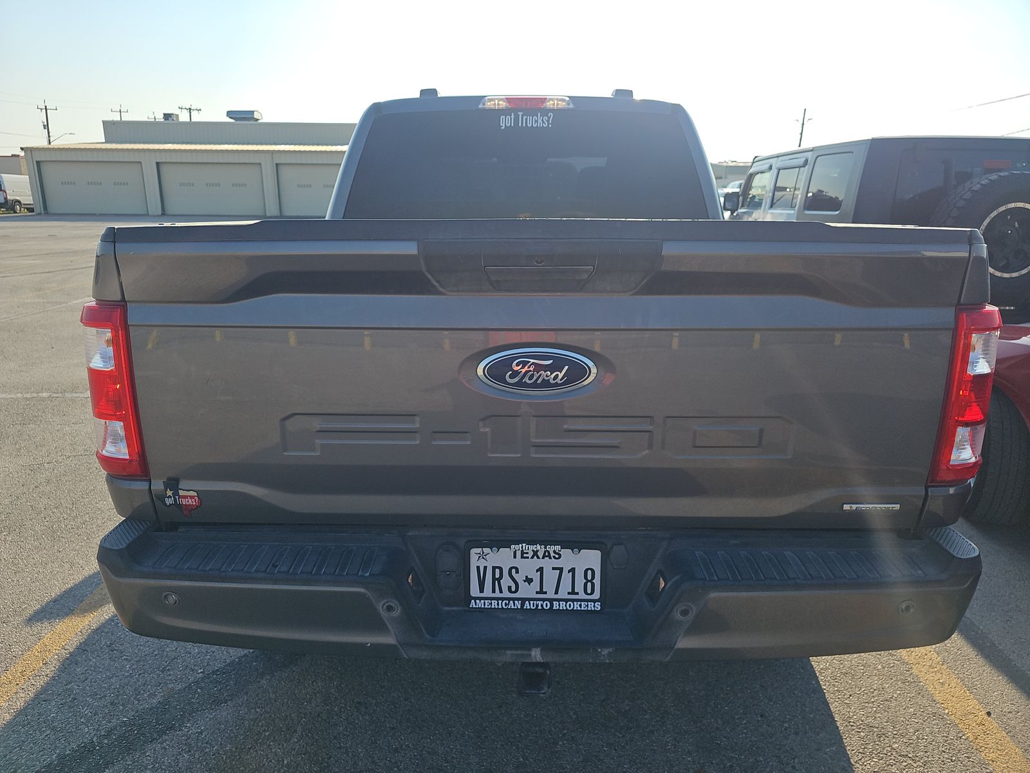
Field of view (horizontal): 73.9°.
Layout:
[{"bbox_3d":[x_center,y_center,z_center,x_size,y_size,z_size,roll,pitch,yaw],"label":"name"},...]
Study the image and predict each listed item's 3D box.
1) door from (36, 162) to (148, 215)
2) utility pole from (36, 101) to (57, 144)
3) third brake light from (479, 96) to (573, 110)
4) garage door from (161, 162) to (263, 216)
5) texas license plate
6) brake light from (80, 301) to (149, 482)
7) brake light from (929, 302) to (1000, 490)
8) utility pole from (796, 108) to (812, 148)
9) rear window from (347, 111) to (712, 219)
[{"bbox_3d":[-25.668,-12.107,41.758,6.370,3.100,0.150,1,16,0],"label":"door"},{"bbox_3d":[-54.199,-27.675,80.679,2.350,11.300,0.350,1,16,0],"label":"utility pole"},{"bbox_3d":[0.054,-1.337,3.238,0.445,0.062,0.065,1,16,0],"label":"third brake light"},{"bbox_3d":[-18.439,-12.014,41.762,6.370,3.100,0.150,1,16,0],"label":"garage door"},{"bbox_3d":[0.046,0.421,1.519,0.308,0.165,0.015,1,12,0],"label":"texas license plate"},{"bbox_3d":[-0.891,0.000,1.561,0.135,0.400,0.150,1,16,0],"label":"brake light"},{"bbox_3d":[1.000,0.013,1.559,0.135,0.400,0.150,1,16,0],"label":"brake light"},{"bbox_3d":[32.285,-25.765,77.832,1.700,10.950,0.350,1,16,0],"label":"utility pole"},{"bbox_3d":[0.061,-1.027,3.243,1.730,0.545,0.090,1,1,0],"label":"rear window"}]

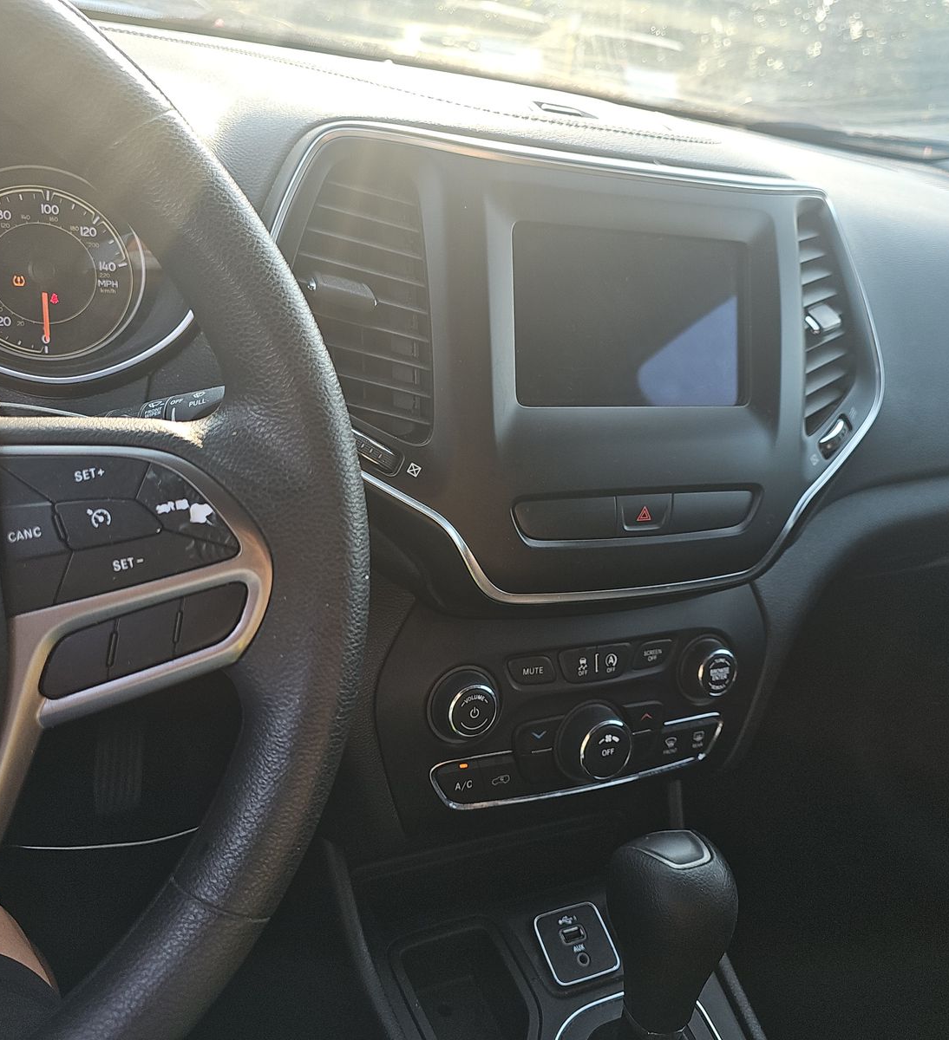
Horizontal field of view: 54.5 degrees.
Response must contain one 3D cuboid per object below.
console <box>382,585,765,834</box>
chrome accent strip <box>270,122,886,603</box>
[{"bbox_3d":[0.071,0.109,0.579,0.269,0.156,0.066,-3,13,-22],"label":"console"},{"bbox_3d":[0.083,-0.080,0.525,0.385,0.254,0.094,-3,2,-22],"label":"chrome accent strip"}]

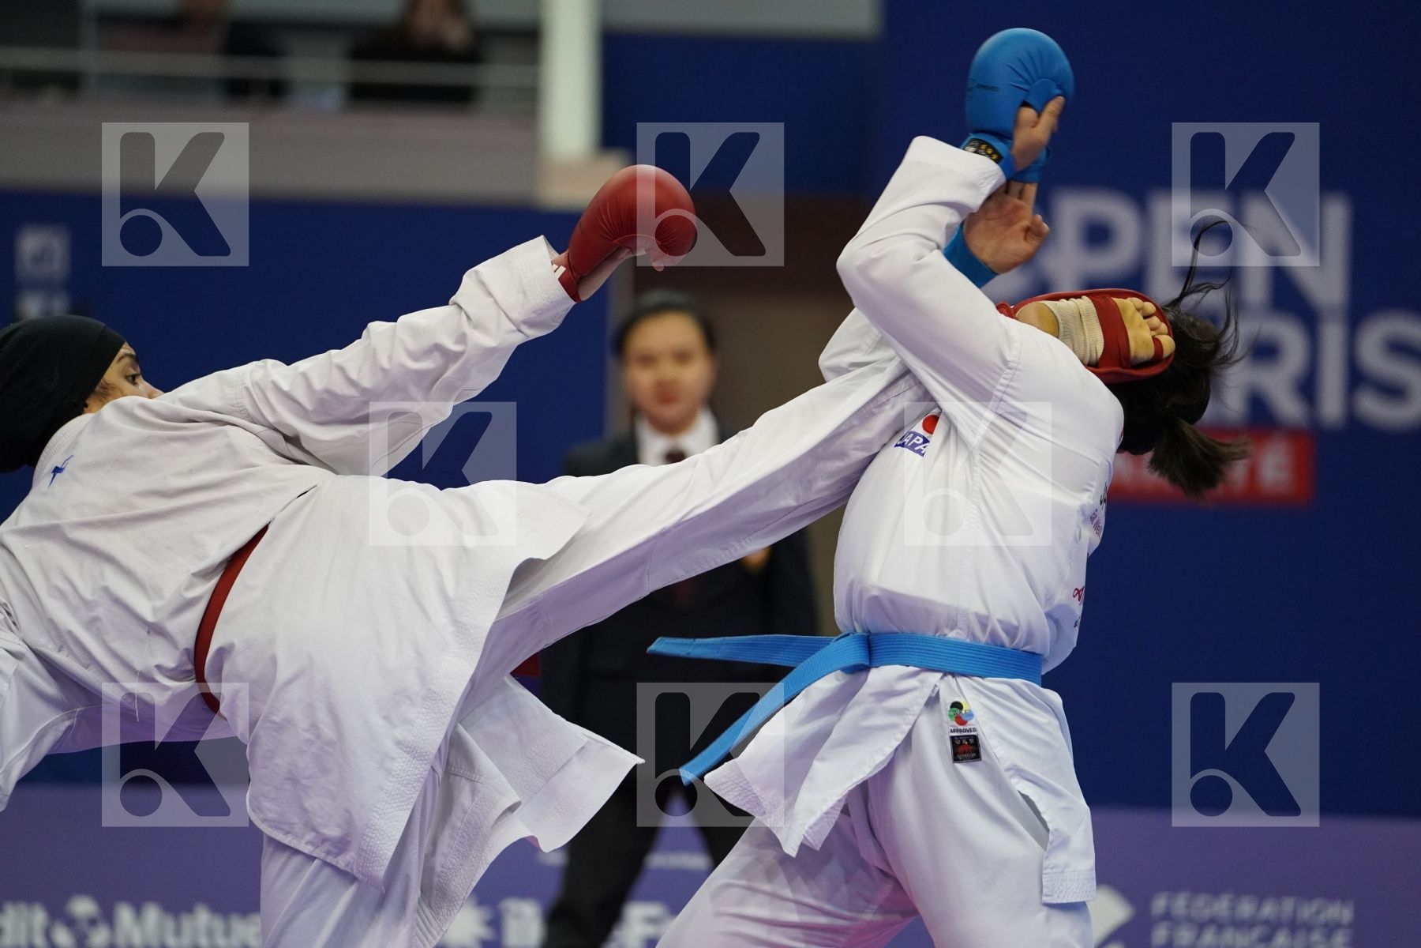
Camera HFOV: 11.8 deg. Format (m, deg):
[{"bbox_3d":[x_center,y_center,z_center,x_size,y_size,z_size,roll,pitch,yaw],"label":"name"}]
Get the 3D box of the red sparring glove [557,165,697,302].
[{"bbox_3d":[-0.104,-0.290,8.500,0.190,0.128,0.125,-45,0,0],"label":"red sparring glove"}]

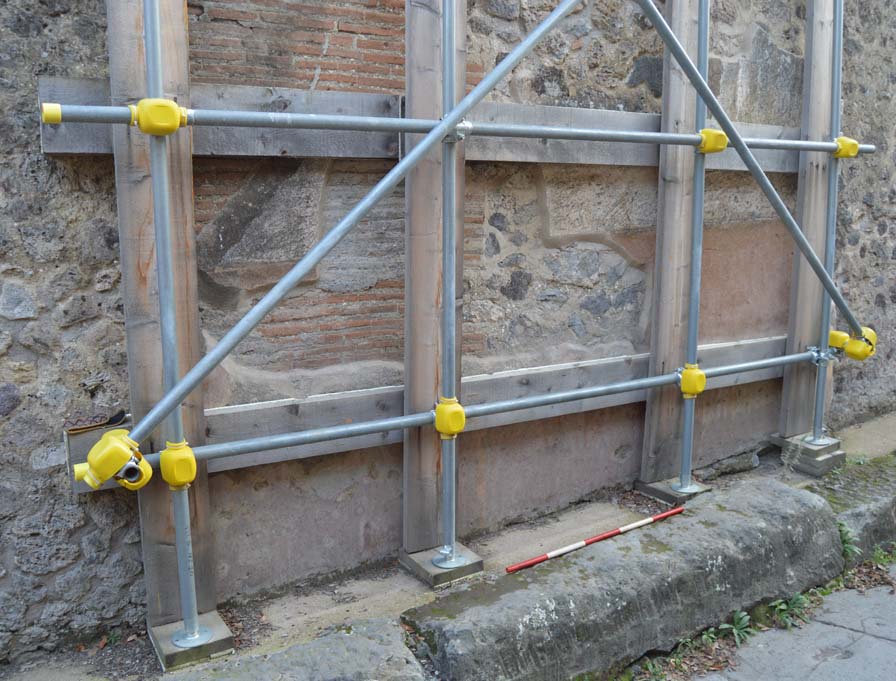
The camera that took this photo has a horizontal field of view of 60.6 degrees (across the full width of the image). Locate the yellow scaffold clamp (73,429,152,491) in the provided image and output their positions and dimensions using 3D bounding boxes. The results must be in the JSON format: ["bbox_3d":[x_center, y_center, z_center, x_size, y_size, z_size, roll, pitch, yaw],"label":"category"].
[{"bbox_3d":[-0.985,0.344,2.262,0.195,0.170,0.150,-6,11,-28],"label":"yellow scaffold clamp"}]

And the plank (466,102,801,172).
[{"bbox_3d":[0.894,-0.901,3.468,2.340,0.230,0.050,-6,11,-28],"label":"plank"}]

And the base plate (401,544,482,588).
[{"bbox_3d":[-0.026,0.882,3.076,0.235,0.050,0.280,-6,11,-28],"label":"base plate"}]

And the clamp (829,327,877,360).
[{"bbox_3d":[2.123,0.011,4.013,0.155,0.155,0.190,-6,11,-28],"label":"clamp"}]

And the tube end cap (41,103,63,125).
[{"bbox_3d":[-1.075,-0.619,2.086,0.054,0.054,0.054,-6,11,-28],"label":"tube end cap"}]

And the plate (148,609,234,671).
[{"bbox_3d":[-0.876,1.002,2.616,0.232,0.054,0.275,-6,11,-30],"label":"plate"}]

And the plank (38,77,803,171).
[{"bbox_3d":[0.347,-0.843,3.165,3.580,0.230,0.050,-6,11,-28],"label":"plank"}]

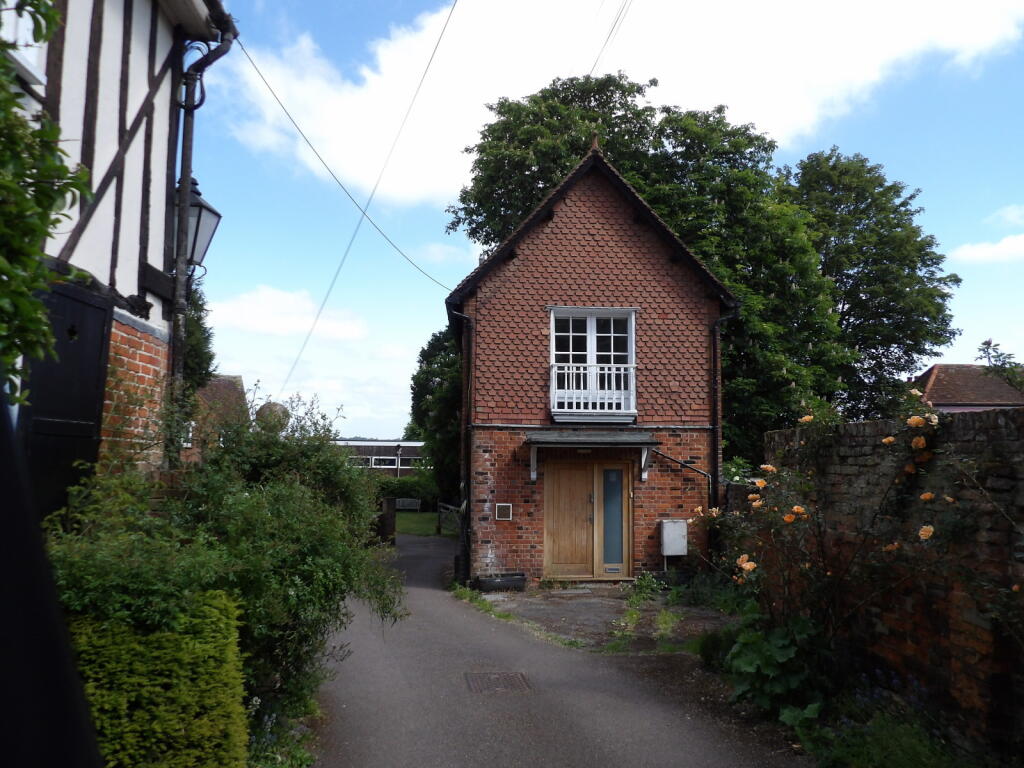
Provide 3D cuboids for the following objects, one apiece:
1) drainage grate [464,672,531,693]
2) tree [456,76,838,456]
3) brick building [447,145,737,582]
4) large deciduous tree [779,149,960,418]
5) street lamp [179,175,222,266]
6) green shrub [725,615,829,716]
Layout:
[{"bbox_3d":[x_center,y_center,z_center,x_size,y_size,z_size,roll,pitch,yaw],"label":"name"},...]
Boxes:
[{"bbox_3d":[-0.114,2.447,5.792,0.480,0.040,0.540,2,-9,-9],"label":"drainage grate"},{"bbox_3d":[4.101,-2.468,22.291,11.930,14.704,11.333,1,-5,0],"label":"tree"},{"bbox_3d":[1.155,-0.121,15.581,5.094,7.597,6.800,1,-5,-4],"label":"brick building"},{"bbox_3d":[14.027,-1.870,28.271,7.887,15.508,7.493,1,-5,0],"label":"large deciduous tree"},{"bbox_3d":[-2.490,-1.251,5.500,0.380,0.720,0.400,0,-5,6],"label":"street lamp"},{"bbox_3d":[2.040,2.075,5.480,0.740,0.660,0.660,1,-5,0],"label":"green shrub"}]

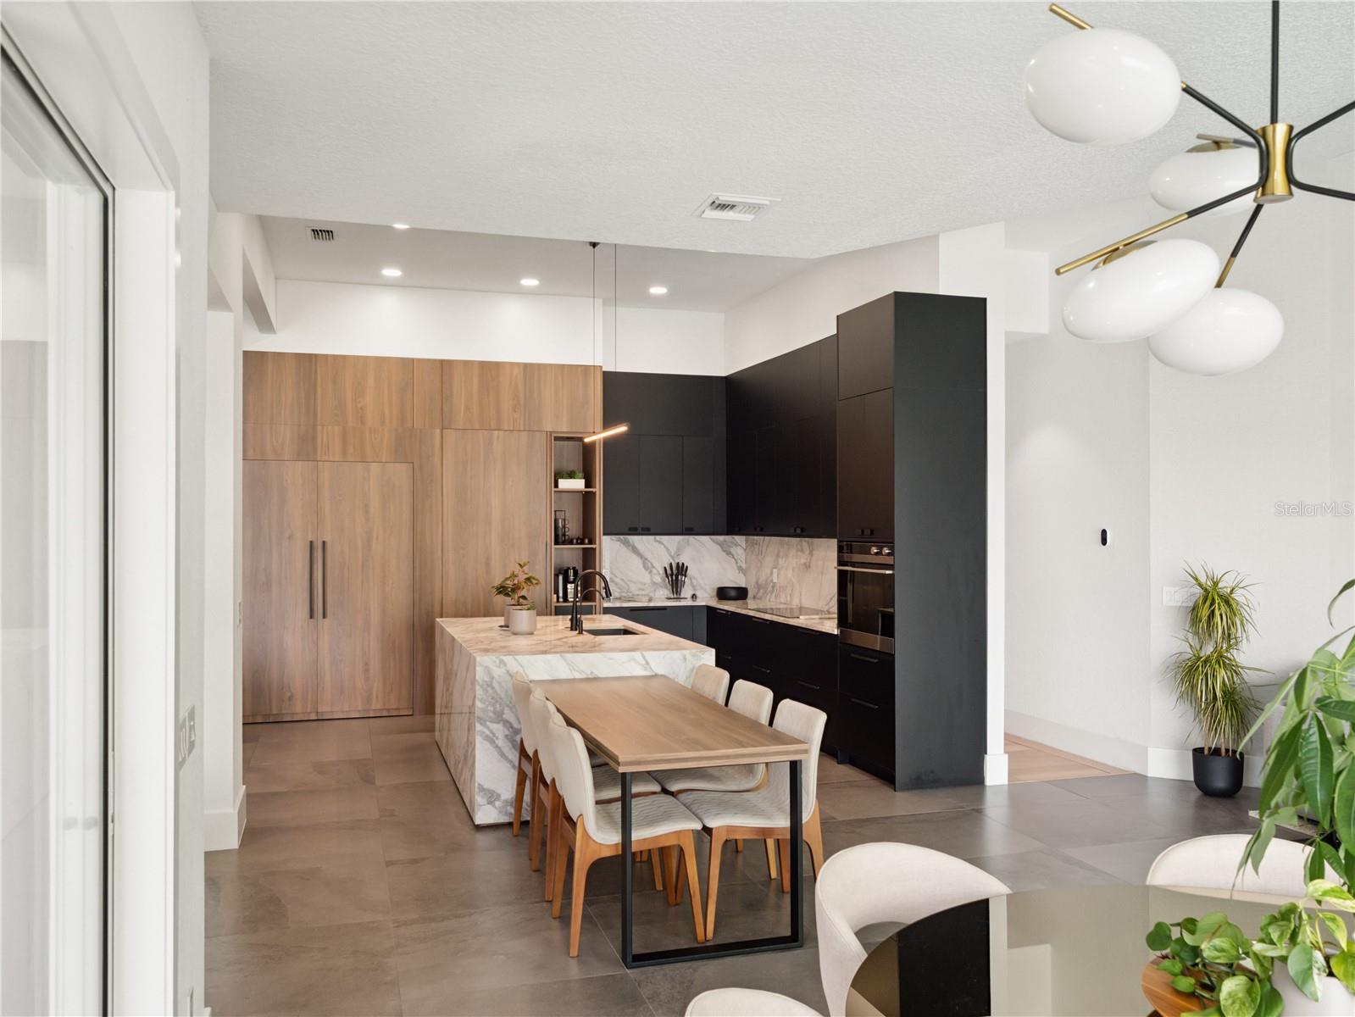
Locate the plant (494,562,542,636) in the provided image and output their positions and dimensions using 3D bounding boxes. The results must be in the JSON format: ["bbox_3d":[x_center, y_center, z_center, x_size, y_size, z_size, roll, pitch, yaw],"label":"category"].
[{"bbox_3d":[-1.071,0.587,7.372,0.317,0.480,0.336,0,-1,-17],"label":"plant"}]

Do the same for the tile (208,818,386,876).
[{"bbox_3d":[-1.915,1.718,5.564,0.802,0.015,0.818,0,-1,-17],"label":"tile"}]

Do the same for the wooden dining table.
[{"bbox_3d":[-0.148,1.318,5.117,0.758,0.766,2.107,0,-1,-17],"label":"wooden dining table"}]

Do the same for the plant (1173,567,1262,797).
[{"bbox_3d":[3.273,1.028,6.664,0.490,1.382,0.470,0,-1,-17],"label":"plant"}]

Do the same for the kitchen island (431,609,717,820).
[{"bbox_3d":[-0.801,1.280,7.295,1.361,0.909,2.438,0,-1,-17],"label":"kitchen island"}]

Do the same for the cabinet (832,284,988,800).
[{"bbox_3d":[1.518,0.206,7.191,0.635,3.057,0.808,0,-1,-17],"label":"cabinet"}]

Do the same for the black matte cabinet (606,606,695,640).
[{"bbox_3d":[-0.335,1.340,10.375,0.883,0.864,0.595,0,-1,-17],"label":"black matte cabinet"}]

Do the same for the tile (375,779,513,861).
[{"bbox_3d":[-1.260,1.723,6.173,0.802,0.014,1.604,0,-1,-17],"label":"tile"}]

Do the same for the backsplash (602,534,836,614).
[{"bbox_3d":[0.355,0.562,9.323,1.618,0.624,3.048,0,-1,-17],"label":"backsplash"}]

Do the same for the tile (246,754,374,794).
[{"bbox_3d":[-2.384,1.739,7.109,0.802,0.015,0.818,0,-1,-17],"label":"tile"}]

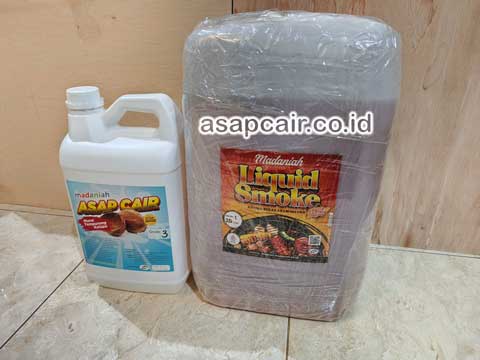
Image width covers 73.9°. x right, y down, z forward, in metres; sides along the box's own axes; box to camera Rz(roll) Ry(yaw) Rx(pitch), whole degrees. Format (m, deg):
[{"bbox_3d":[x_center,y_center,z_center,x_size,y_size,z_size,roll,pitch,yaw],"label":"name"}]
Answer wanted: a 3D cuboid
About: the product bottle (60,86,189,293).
[{"bbox_3d":[-0.180,0.024,0.524,0.181,0.326,0.103,4,25,8],"label":"product bottle"}]

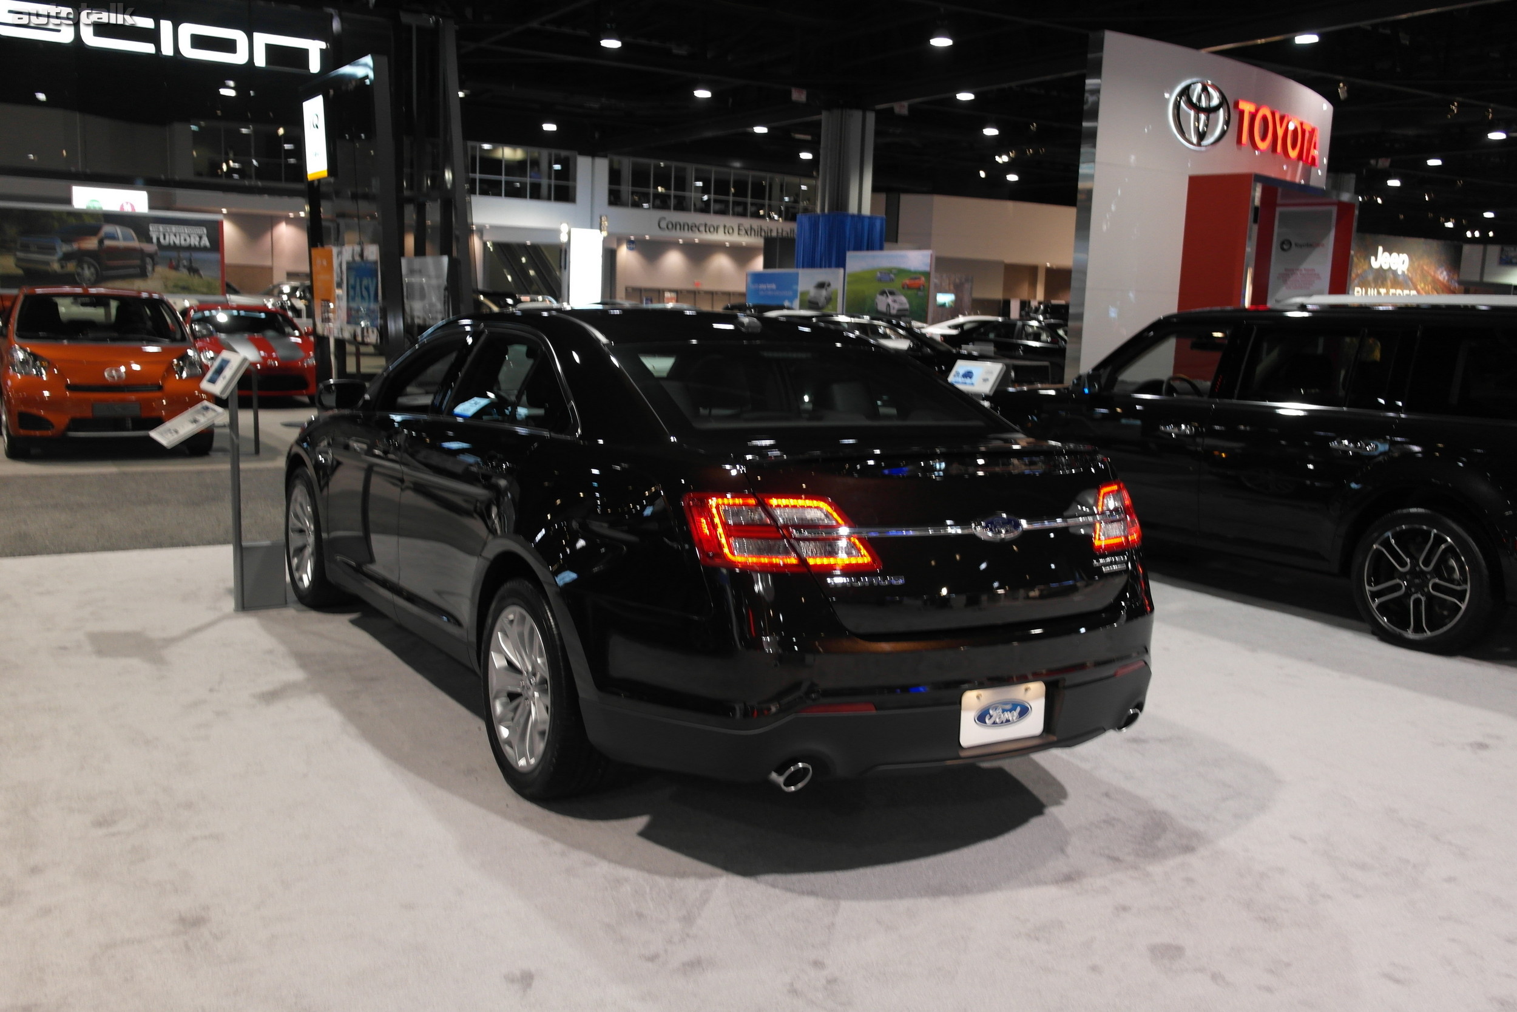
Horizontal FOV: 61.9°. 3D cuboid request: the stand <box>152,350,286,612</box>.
[{"bbox_3d":[-2.662,-0.120,6.257,0.550,1.255,0.400,-4,10,-36],"label":"stand"}]

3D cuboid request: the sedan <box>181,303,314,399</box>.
[{"bbox_3d":[-7.902,-2.279,18.993,1.790,1.360,4.340,-3,10,-33],"label":"sedan"}]

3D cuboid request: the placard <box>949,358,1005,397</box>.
[{"bbox_3d":[1.458,-0.862,8.500,0.040,0.225,0.400,34,-13,-37],"label":"placard"}]

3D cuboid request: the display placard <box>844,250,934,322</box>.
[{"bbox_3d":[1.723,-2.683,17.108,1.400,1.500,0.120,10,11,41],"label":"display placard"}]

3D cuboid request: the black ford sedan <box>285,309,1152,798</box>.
[{"bbox_3d":[-0.677,-0.081,5.548,1.970,1.530,5.130,-3,10,-32],"label":"black ford sedan"}]

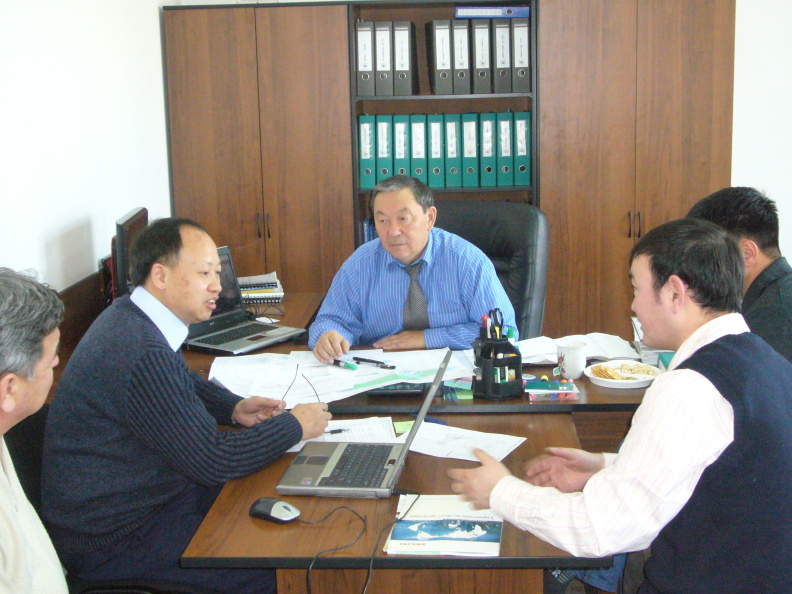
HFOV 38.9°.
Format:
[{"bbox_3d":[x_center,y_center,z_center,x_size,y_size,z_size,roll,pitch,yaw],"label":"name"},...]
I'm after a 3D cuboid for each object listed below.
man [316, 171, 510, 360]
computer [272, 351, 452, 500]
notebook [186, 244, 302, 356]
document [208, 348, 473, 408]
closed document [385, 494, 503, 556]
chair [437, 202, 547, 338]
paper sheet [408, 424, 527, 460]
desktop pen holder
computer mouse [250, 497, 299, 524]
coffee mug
[{"bbox_3d":[0.078,0.234,3.792,0.640,1.300,0.750,0,11,8],"label":"man"},{"bbox_3d":[-0.057,0.274,2.487,0.355,0.260,0.313,0,11,6],"label":"computer"},{"bbox_3d":[-0.552,0.011,3.754,0.340,0.280,0.360,7,13,36],"label":"notebook"},{"bbox_3d":[-0.160,0.222,3.289,0.780,0.020,0.660,-2,11,-5],"label":"document"},{"bbox_3d":[0.105,0.447,2.220,0.212,0.012,0.303,0,11,5],"label":"closed document"},{"bbox_3d":[0.182,0.269,3.935,0.640,1.172,0.680,2,11,16],"label":"chair"},{"bbox_3d":[0.148,0.350,2.741,0.297,0.005,0.210,4,12,24],"label":"paper sheet"},{"bbox_3d":[0.277,0.186,3.063,0.142,0.156,0.140,-1,11,3],"label":"desktop pen holder"},{"bbox_3d":[-0.247,0.430,2.285,0.110,0.037,0.060,7,14,39],"label":"computer mouse"},{"bbox_3d":[0.505,0.183,3.210,0.088,0.097,0.097,-1,11,3],"label":"coffee mug"}]

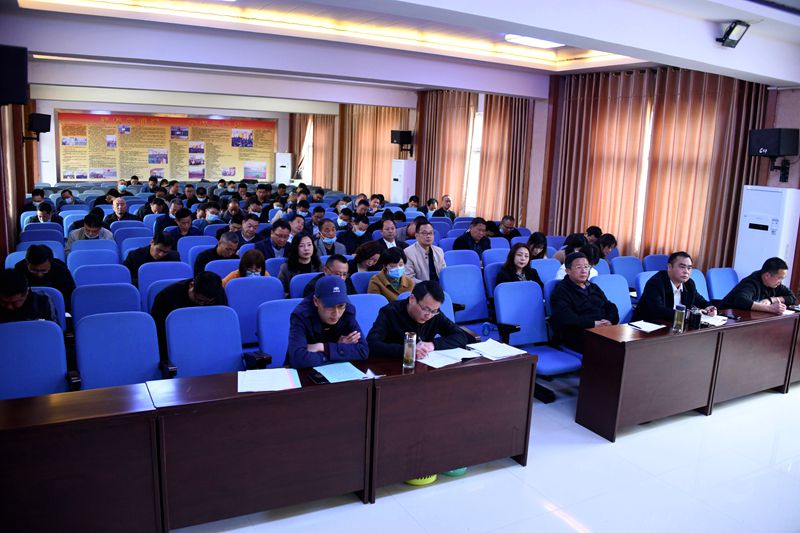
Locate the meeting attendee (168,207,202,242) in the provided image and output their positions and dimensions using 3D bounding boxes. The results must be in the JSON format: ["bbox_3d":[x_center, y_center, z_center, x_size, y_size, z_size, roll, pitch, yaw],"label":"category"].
[{"bbox_3d":[-2.774,-0.080,8.103,0.520,1.250,0.780,-3,11,-27],"label":"meeting attendee"}]

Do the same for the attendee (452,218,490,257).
[{"bbox_3d":[0.991,0.062,7.798,0.540,1.322,0.750,-3,11,-28],"label":"attendee"}]

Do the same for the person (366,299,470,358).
[{"bbox_3d":[0.101,0.663,4.423,0.680,1.180,0.820,-3,11,-27],"label":"person"}]

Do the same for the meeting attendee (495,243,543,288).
[{"bbox_3d":[1.282,0.399,6.173,0.480,1.220,0.760,-3,11,-27],"label":"meeting attendee"}]

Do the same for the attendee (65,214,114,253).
[{"bbox_3d":[-3.645,-0.001,7.396,0.570,1.240,0.750,-3,11,-28],"label":"attendee"}]

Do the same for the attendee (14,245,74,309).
[{"bbox_3d":[-2.883,0.460,5.074,0.580,1.270,0.780,-2,9,-29],"label":"attendee"}]

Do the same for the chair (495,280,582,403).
[{"bbox_3d":[1.137,0.668,5.088,0.580,1.020,0.680,-3,11,-27],"label":"chair"}]

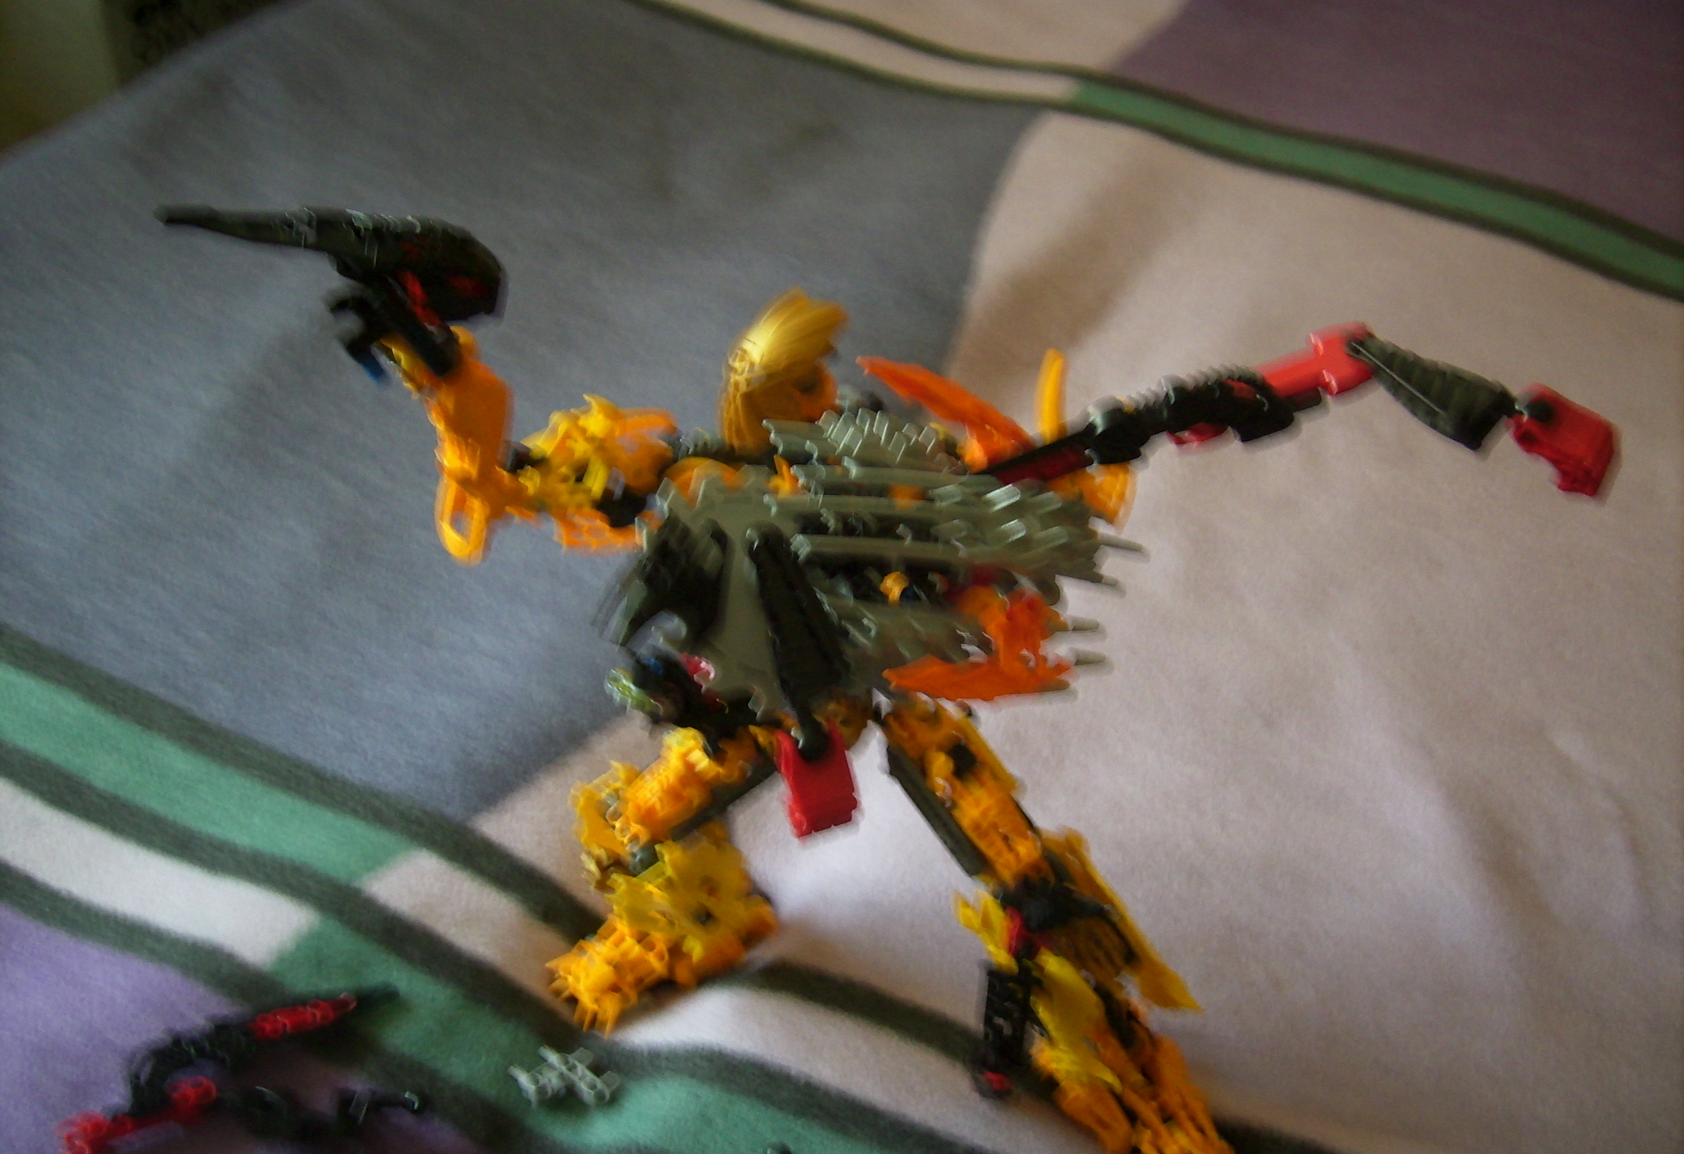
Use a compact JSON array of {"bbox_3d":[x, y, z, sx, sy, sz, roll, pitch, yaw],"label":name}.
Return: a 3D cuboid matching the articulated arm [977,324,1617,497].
[{"bbox_3d":[0.146,-0.054,0.500,0.200,0.045,0.035,2,42,-7],"label":"articulated arm"}]

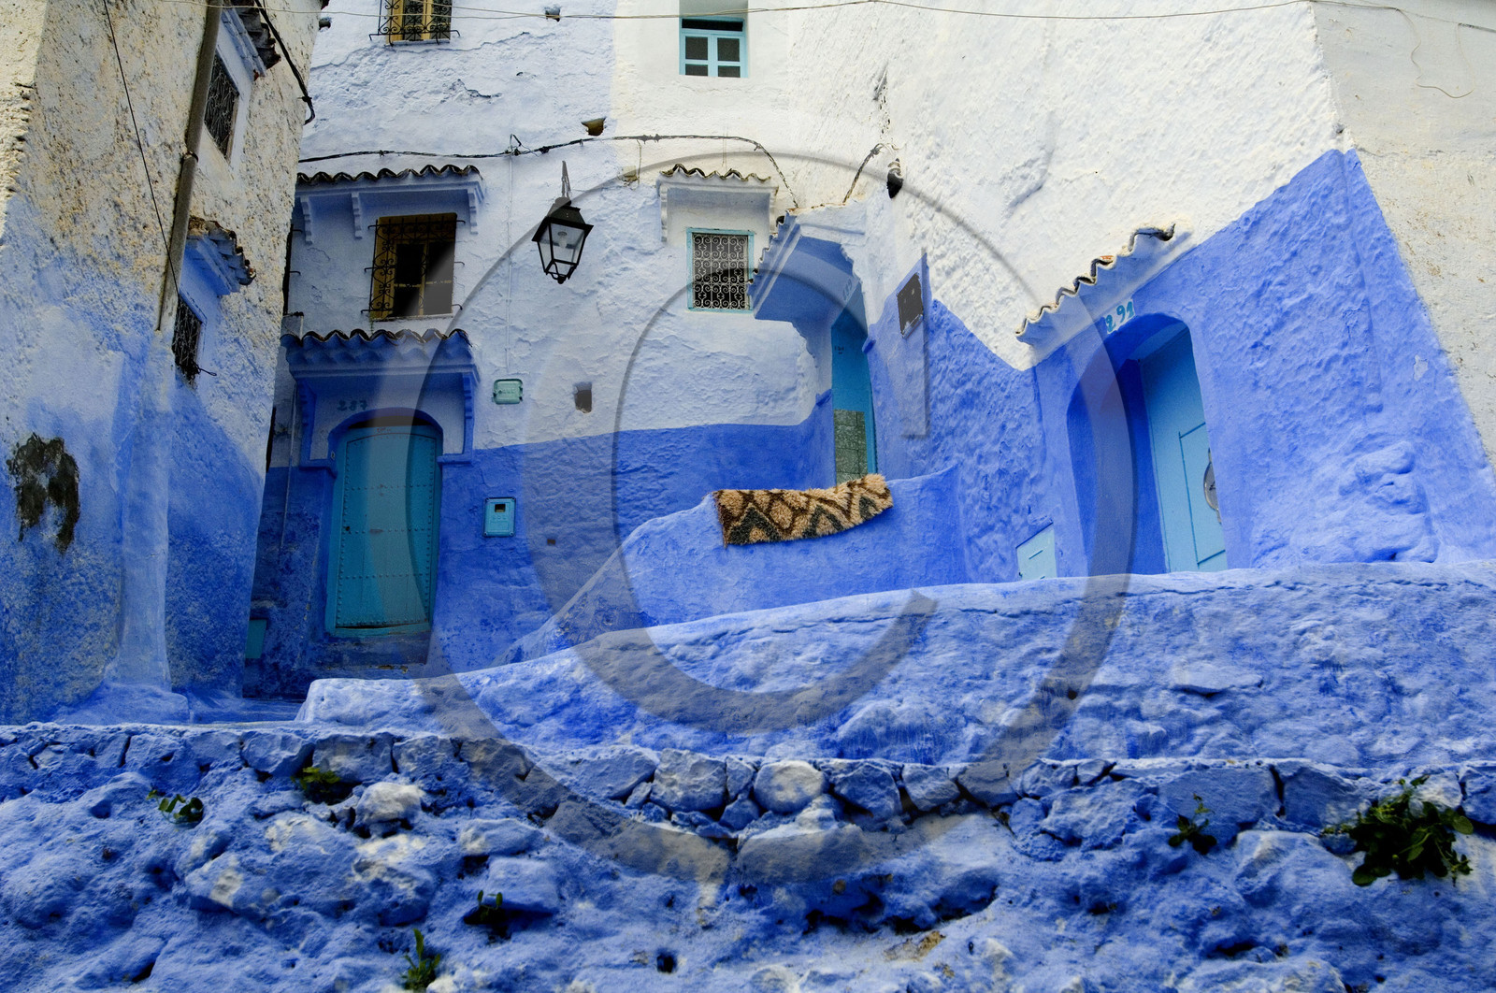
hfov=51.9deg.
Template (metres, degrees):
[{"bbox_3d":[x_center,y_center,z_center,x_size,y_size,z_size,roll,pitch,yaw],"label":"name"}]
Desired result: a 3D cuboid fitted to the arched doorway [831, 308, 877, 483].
[{"bbox_3d":[1.006,-0.682,13.004,0.300,2.050,0.920,5,-21,-16],"label":"arched doorway"}]

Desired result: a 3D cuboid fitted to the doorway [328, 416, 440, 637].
[{"bbox_3d":[-3.155,0.253,13.382,1.000,2.030,0.280,-2,-20,1],"label":"doorway"}]

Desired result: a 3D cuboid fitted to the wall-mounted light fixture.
[{"bbox_3d":[-1.652,-2.397,13.719,0.420,1.220,0.550,4,-21,-14],"label":"wall-mounted light fixture"}]

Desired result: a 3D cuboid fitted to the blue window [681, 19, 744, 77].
[{"bbox_3d":[-0.339,-4.205,14.615,0.610,0.770,0.090,0,-19,-1],"label":"blue window"}]

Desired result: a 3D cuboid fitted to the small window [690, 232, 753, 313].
[{"bbox_3d":[-0.255,-2.114,14.413,0.550,0.830,0.070,0,-21,-4],"label":"small window"}]

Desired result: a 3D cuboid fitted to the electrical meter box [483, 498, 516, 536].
[{"bbox_3d":[-2.094,0.172,12.949,0.255,0.325,0.120,-2,-19,5],"label":"electrical meter box"}]

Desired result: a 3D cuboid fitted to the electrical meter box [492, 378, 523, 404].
[{"bbox_3d":[-2.089,-0.913,13.323,0.245,0.200,0.110,-2,-19,5],"label":"electrical meter box"}]

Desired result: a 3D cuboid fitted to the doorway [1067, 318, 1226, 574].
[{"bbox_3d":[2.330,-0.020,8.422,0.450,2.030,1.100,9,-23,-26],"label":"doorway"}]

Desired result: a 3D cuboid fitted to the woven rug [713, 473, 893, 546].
[{"bbox_3d":[0.410,0.095,11.337,1.300,0.460,0.250,-4,-19,12],"label":"woven rug"}]

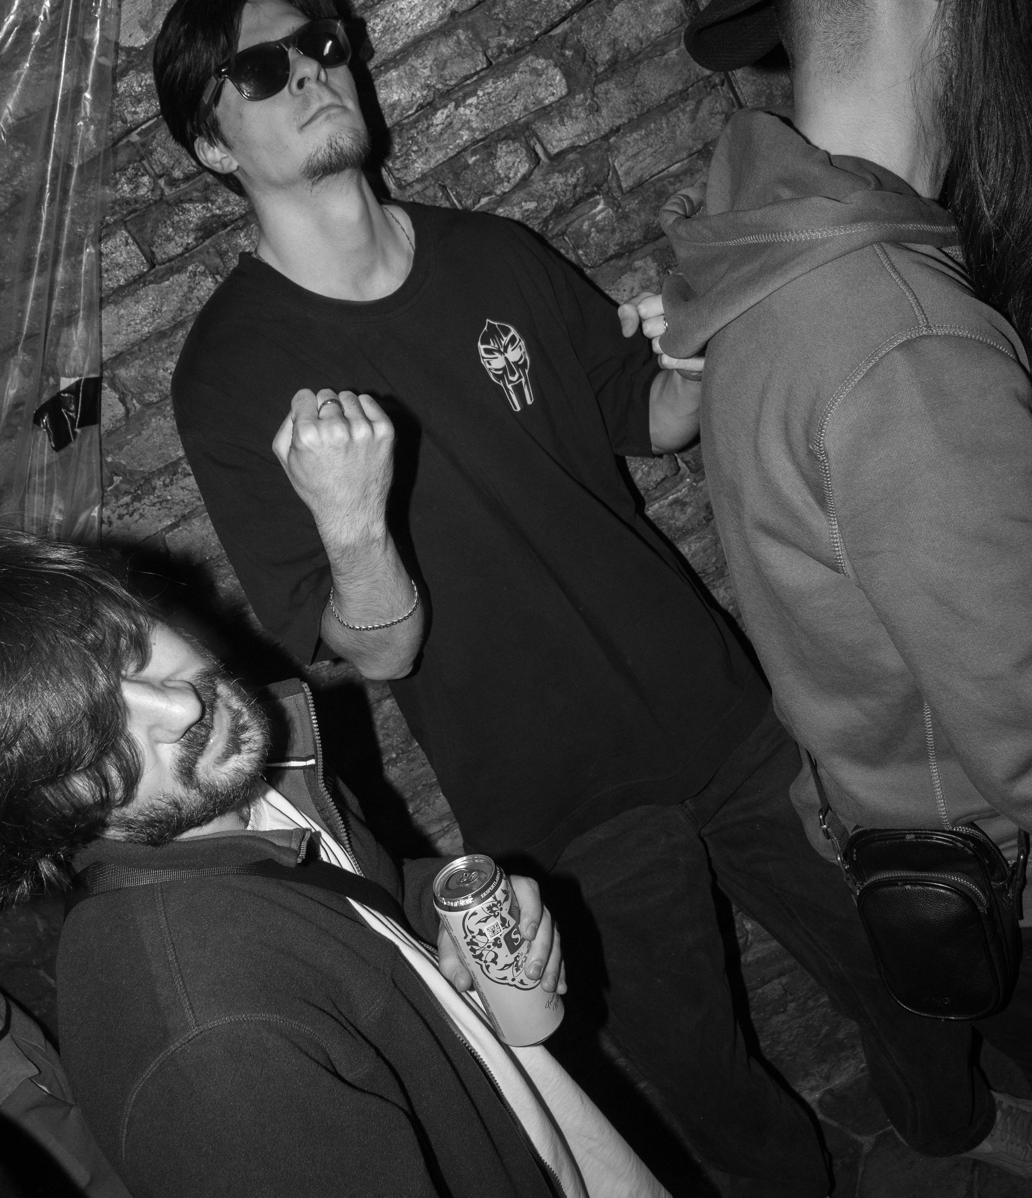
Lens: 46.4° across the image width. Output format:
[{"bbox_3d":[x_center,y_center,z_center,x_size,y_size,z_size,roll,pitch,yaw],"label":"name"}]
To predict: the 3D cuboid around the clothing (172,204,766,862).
[{"bbox_3d":[-0.050,-0.087,1.409,0.540,0.760,0.320,-30,18,0],"label":"clothing"}]

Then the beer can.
[{"bbox_3d":[-0.013,0.303,1.032,0.066,0.168,0.066,-19,24,9],"label":"beer can"}]

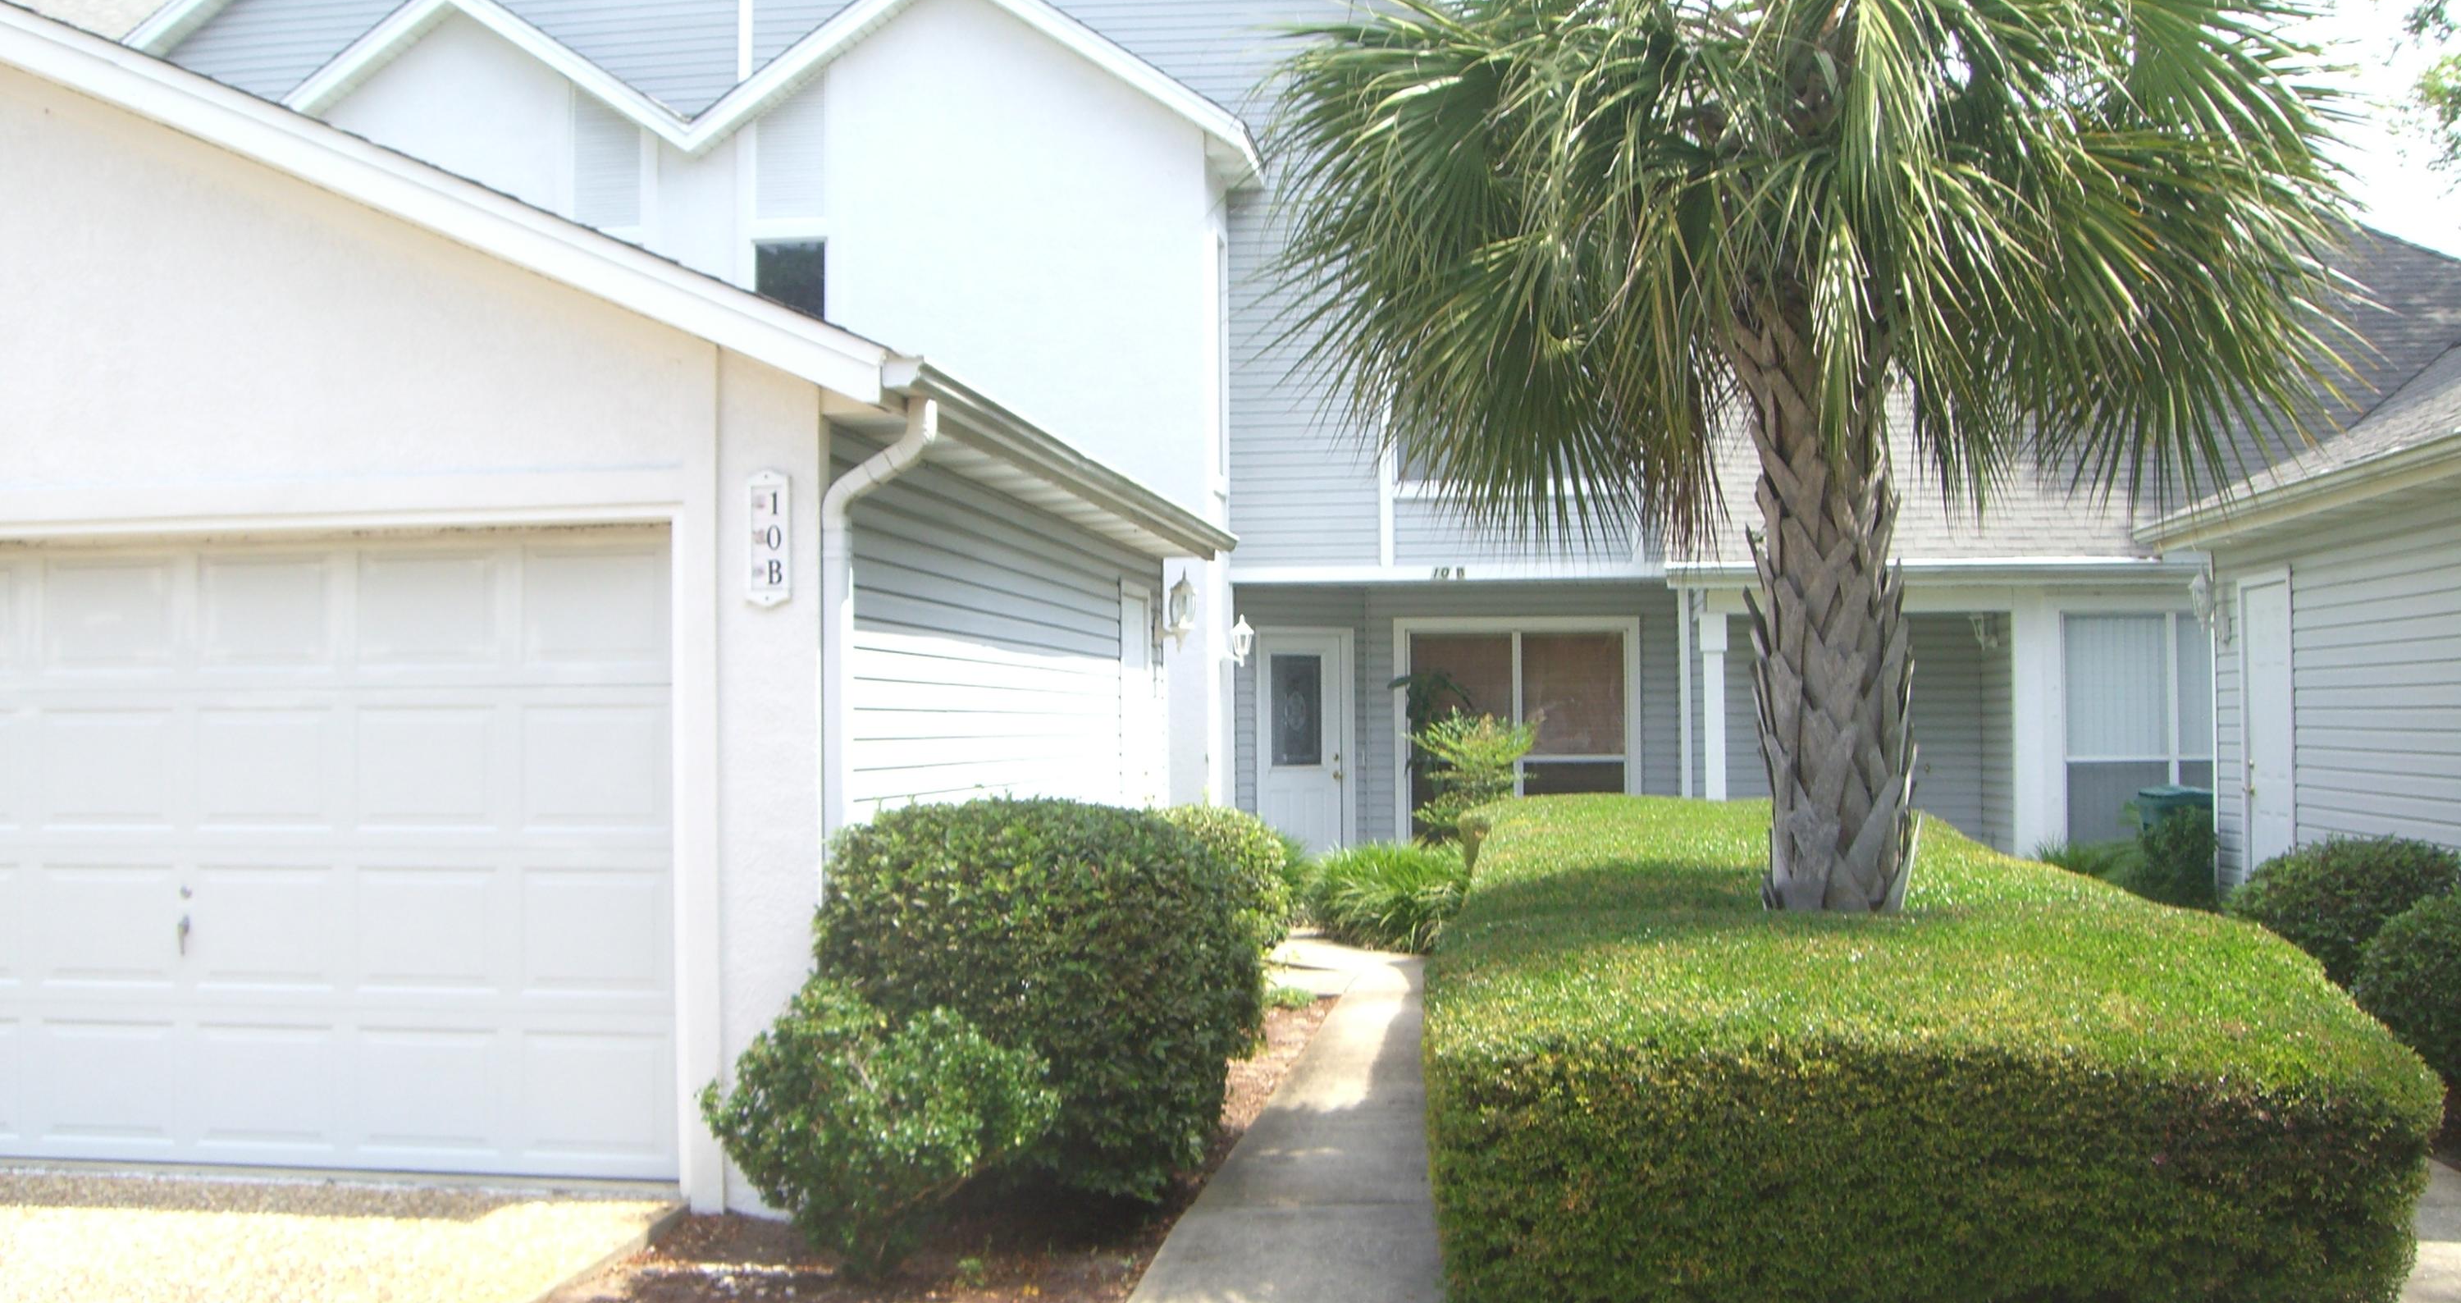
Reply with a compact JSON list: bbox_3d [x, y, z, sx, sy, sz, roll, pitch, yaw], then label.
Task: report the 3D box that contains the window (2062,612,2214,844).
[{"bbox_3d":[6.494,0.551,18.939,1.280,1.656,0.120,-1,-2,7],"label":"window"}]

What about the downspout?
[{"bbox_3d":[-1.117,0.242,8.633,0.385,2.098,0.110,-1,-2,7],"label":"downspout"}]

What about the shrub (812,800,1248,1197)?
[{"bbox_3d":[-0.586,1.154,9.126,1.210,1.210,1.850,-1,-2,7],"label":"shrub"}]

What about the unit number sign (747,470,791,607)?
[{"bbox_3d":[-1.466,-0.361,8.565,0.142,0.432,0.030,-1,-2,7],"label":"unit number sign"}]

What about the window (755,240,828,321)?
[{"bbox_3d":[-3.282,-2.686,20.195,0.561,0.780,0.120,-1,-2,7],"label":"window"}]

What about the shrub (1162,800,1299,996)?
[{"bbox_3d":[-0.110,1.303,13.649,0.910,1.020,0.950,-1,-2,7],"label":"shrub"}]

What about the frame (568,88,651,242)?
[{"bbox_3d":[-4.683,-3.668,20.384,0.644,1.162,0.120,-1,-2,7],"label":"frame"}]

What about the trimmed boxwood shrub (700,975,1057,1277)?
[{"bbox_3d":[-0.988,1.310,7.633,1.026,0.820,0.900,-1,-2,7],"label":"trimmed boxwood shrub"}]

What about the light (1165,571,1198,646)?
[{"bbox_3d":[-0.312,-0.244,15.945,0.250,0.432,0.180,-1,-2,7],"label":"light"}]

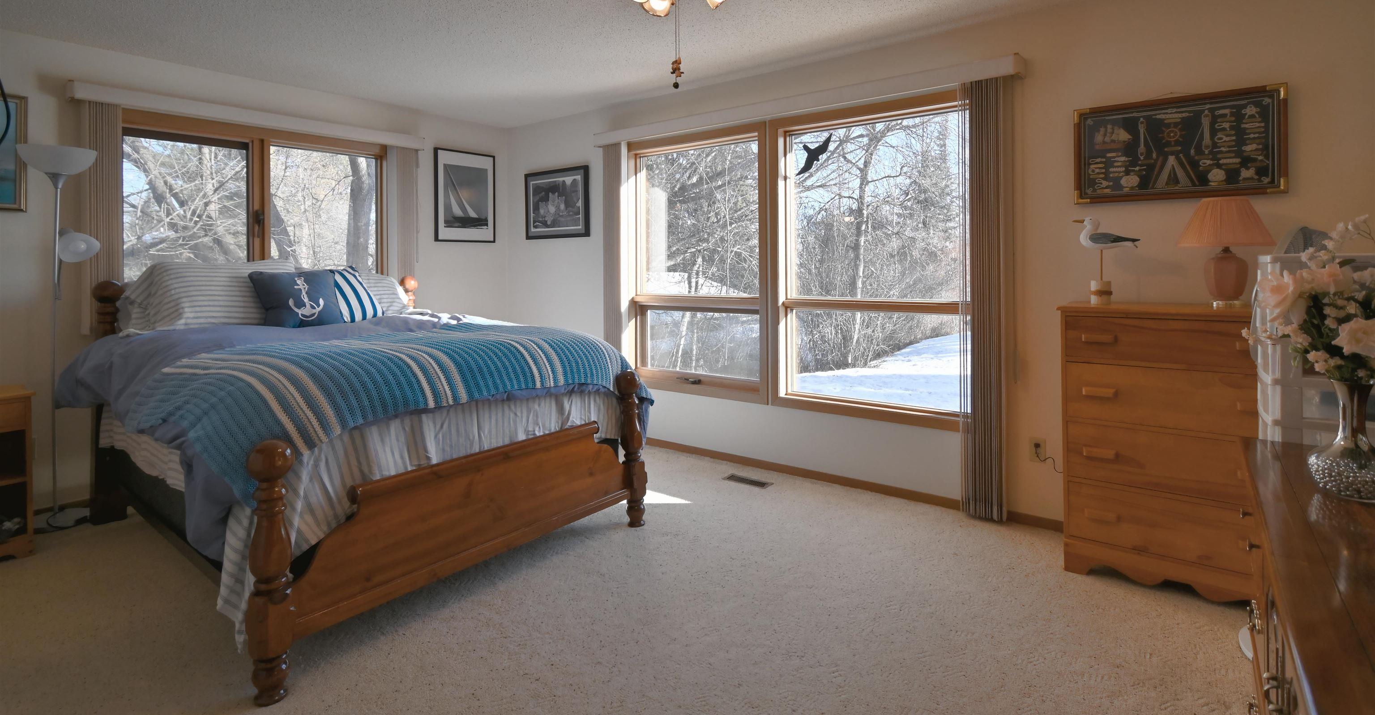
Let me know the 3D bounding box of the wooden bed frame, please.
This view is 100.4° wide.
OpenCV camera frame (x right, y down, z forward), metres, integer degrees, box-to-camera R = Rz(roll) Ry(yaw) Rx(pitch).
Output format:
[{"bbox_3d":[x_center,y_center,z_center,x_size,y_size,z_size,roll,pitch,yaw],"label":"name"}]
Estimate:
[{"bbox_3d":[-1.556,0.205,2.783,2.150,1.190,1.580,4,7,38],"label":"wooden bed frame"}]

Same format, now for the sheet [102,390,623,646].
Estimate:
[{"bbox_3d":[-1.546,0.363,2.780,2.000,0.640,1.520,4,7,38],"label":"sheet"}]

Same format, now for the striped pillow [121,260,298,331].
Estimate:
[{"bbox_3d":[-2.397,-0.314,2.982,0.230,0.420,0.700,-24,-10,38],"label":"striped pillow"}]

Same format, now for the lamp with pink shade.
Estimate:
[{"bbox_3d":[1.972,-0.372,2.101,0.265,0.405,0.265,3,7,35],"label":"lamp with pink shade"}]

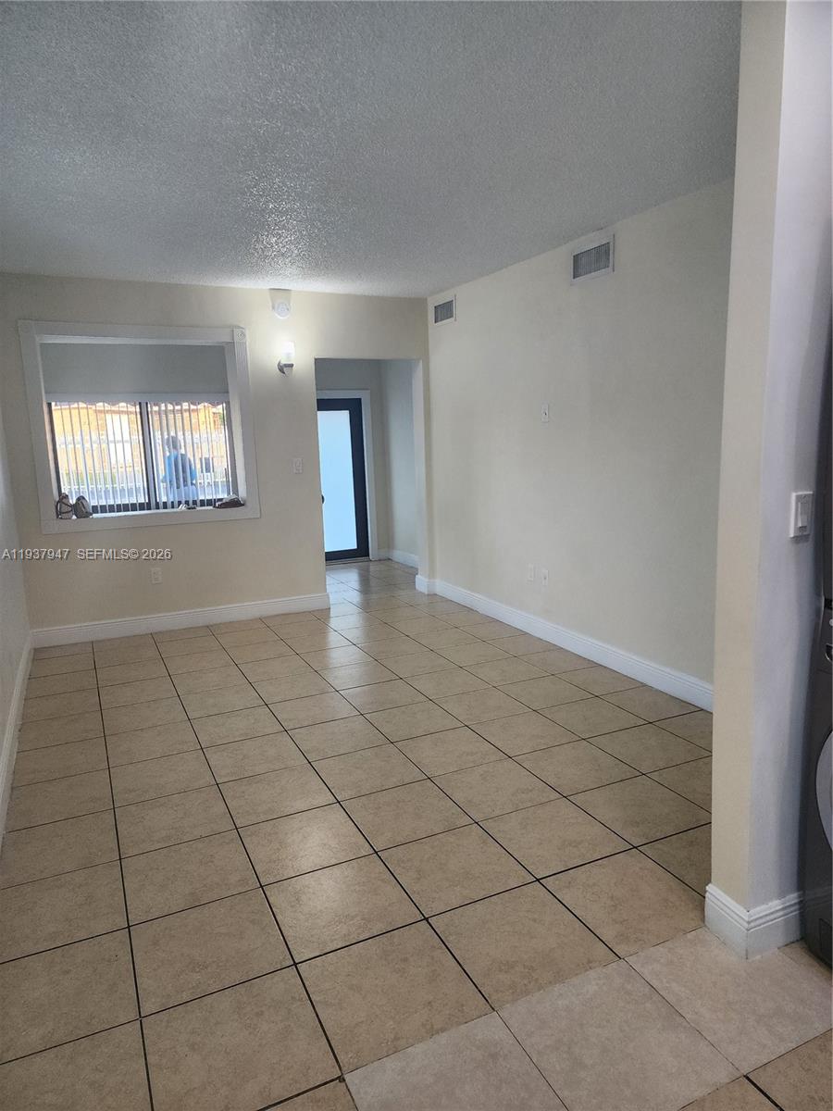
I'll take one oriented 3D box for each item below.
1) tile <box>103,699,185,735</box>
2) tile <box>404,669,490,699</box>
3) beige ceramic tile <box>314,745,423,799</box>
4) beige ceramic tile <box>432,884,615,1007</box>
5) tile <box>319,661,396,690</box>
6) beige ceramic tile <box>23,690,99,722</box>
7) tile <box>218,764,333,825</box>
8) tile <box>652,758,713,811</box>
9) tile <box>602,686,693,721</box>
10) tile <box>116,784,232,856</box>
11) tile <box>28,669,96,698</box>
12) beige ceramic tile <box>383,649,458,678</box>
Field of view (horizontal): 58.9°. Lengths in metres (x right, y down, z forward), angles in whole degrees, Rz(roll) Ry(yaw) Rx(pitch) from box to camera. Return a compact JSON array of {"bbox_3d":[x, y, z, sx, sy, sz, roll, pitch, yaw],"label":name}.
[{"bbox_3d":[-1.535,0.906,4.171,0.420,0.010,0.420,-7,11,-24],"label":"tile"},{"bbox_3d":[0.179,0.742,4.265,0.393,0.010,0.394,-7,11,-24],"label":"tile"},{"bbox_3d":[-0.214,0.948,3.232,0.403,0.010,0.398,-7,11,-24],"label":"beige ceramic tile"},{"bbox_3d":[0.312,1.165,2.235,0.420,0.010,0.420,-7,11,-24],"label":"beige ceramic tile"},{"bbox_3d":[-0.361,0.731,4.473,0.401,0.010,0.401,-7,11,-24],"label":"tile"},{"bbox_3d":[-2.080,0.881,4.324,0.417,0.010,0.414,-7,11,-24],"label":"beige ceramic tile"},{"bbox_3d":[-0.588,0.997,3.085,0.406,0.010,0.406,-7,11,-24],"label":"tile"},{"bbox_3d":[1.287,0.969,3.139,0.420,0.010,0.420,-7,11,-24],"label":"tile"},{"bbox_3d":[1.230,0.771,3.872,0.352,0.010,0.401,-7,11,-24],"label":"tile"},{"bbox_3d":[-0.987,1.071,2.999,0.417,0.010,0.414,-7,11,-24],"label":"tile"},{"bbox_3d":[-2.171,0.792,4.534,0.391,0.010,0.398,-7,11,-24],"label":"tile"},{"bbox_3d":[0.006,0.688,4.639,0.401,0.010,0.401,-7,11,-24],"label":"beige ceramic tile"}]

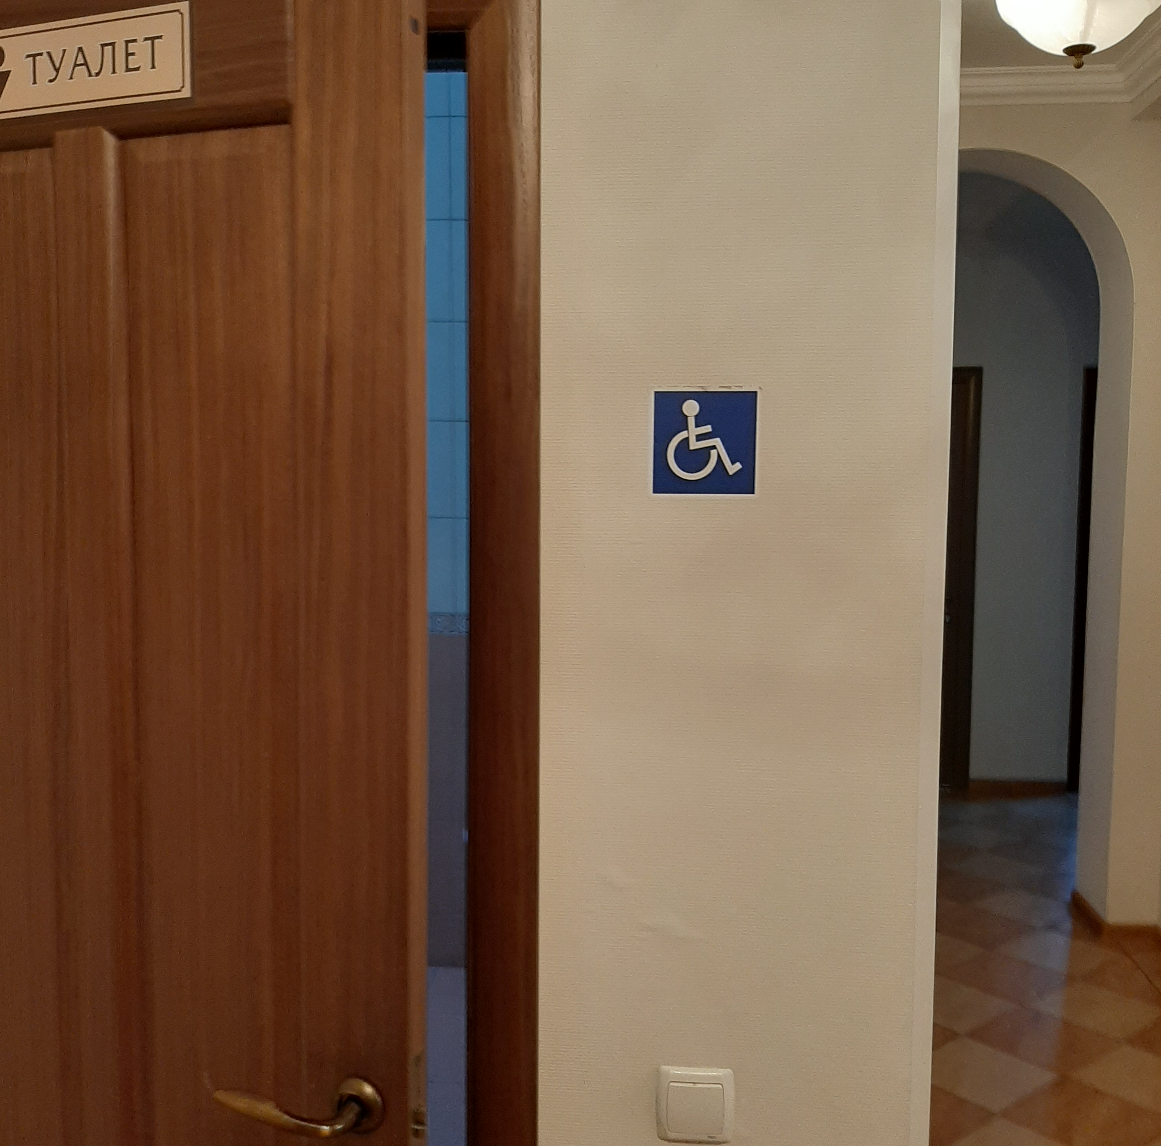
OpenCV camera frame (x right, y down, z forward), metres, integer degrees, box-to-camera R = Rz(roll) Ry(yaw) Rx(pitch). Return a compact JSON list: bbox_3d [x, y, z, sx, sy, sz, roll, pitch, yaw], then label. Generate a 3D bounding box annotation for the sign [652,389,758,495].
[{"bbox_3d":[0.123,-0.129,1.146,0.103,0.103,0.003,1,4,6],"label":"sign"}]

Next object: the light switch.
[{"bbox_3d":[0.118,0.545,1.191,0.076,0.076,0.012,1,4,6],"label":"light switch"}]

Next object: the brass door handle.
[{"bbox_3d":[-0.260,0.493,1.065,0.154,0.055,0.056,2,4,19],"label":"brass door handle"}]

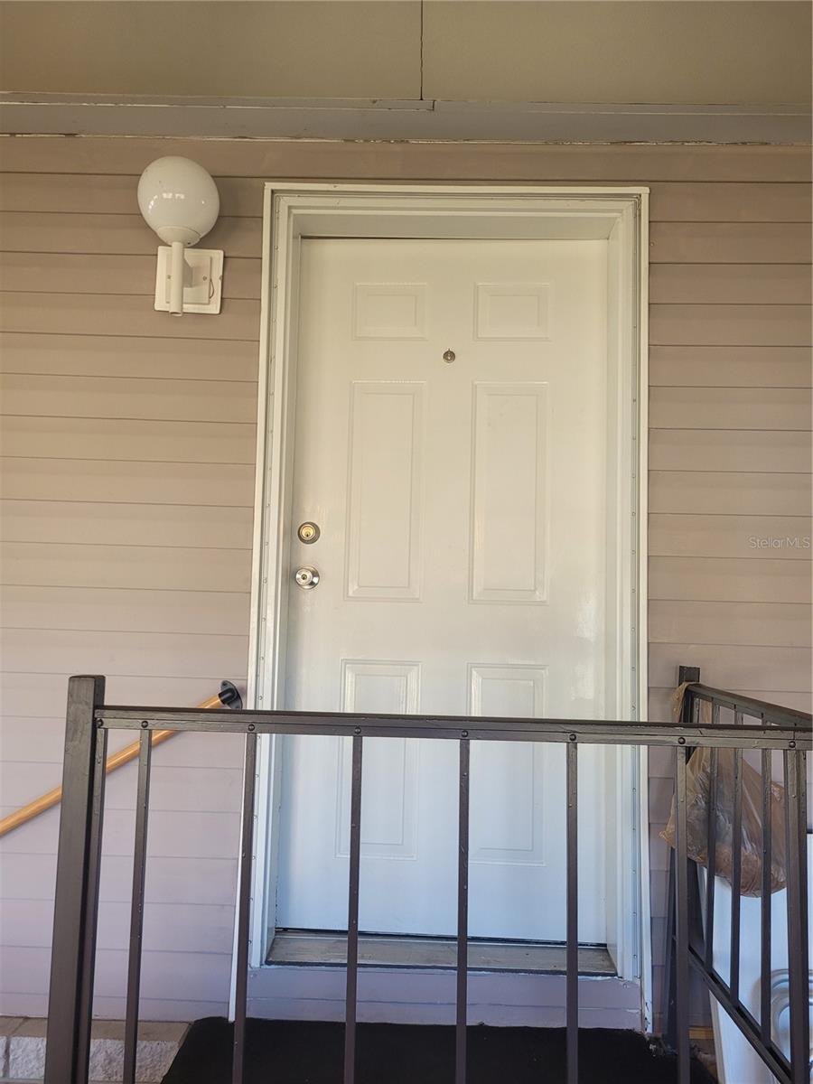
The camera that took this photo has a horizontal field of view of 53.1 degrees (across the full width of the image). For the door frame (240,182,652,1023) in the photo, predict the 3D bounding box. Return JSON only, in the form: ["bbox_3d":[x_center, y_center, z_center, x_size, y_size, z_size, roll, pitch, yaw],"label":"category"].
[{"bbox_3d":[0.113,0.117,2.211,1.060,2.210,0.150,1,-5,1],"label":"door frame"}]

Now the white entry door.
[{"bbox_3d":[0.113,0.090,2.280,0.895,1.945,0.045,1,-5,1],"label":"white entry door"}]

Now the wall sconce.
[{"bbox_3d":[-0.607,-0.804,2.167,0.210,0.420,0.225,1,-5,1],"label":"wall sconce"}]

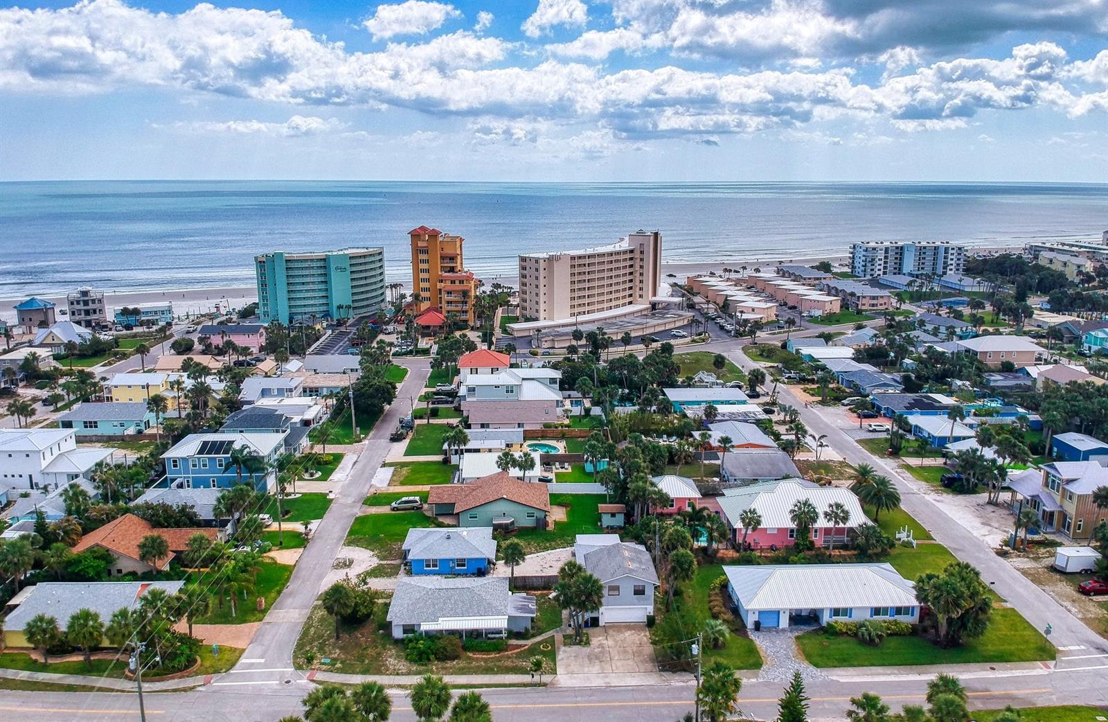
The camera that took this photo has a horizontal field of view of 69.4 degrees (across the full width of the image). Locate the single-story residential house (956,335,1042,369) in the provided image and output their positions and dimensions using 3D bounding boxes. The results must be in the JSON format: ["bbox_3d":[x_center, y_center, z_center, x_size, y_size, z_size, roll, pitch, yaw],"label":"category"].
[{"bbox_3d":[119.603,-2.642,214.055,18.700,7.100,10.800,0,13,0],"label":"single-story residential house"}]

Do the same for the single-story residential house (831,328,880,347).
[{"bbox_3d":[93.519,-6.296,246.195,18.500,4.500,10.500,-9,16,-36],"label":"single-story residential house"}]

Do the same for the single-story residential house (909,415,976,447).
[{"bbox_3d":[78.170,13.515,161.614,9.800,4.100,13.000,0,13,-2],"label":"single-story residential house"}]

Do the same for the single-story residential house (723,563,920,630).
[{"bbox_3d":[32.639,27.622,97.980,21.500,4.700,10.600,0,13,-2],"label":"single-story residential house"}]

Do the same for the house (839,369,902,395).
[{"bbox_3d":[78.900,5.890,198.200,10.200,4.500,14.700,0,13,-2],"label":"house"}]

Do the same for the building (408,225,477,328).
[{"bbox_3d":[-36.572,-29.728,271.192,20.900,32.200,22.000,0,13,0],"label":"building"}]

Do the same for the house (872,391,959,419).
[{"bbox_3d":[80.079,9.548,178.350,15.500,4.400,13.200,0,13,-2],"label":"house"}]

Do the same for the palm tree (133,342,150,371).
[{"bbox_3d":[-107.666,-0.470,209.438,3.600,8.200,3.600,0,13,0],"label":"palm tree"}]

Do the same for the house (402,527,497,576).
[{"bbox_3d":[-13.775,24.948,108.158,12.000,4.200,9.700,0,13,-2],"label":"house"}]

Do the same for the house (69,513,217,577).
[{"bbox_3d":[-55.800,25.200,109.580,21.600,6.200,12.500,0,13,-2],"label":"house"}]

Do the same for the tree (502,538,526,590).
[{"bbox_3d":[-5.057,26.008,100.195,2.900,6.700,2.900,0,13,-2],"label":"tree"}]

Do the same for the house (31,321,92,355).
[{"bbox_3d":[-148.584,-7.578,242.459,14.500,8.300,12.500,0,13,-2],"label":"house"}]

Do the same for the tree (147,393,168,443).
[{"bbox_3d":[-79.200,11.520,159.740,4.200,10.600,4.200,0,13,-2],"label":"tree"}]

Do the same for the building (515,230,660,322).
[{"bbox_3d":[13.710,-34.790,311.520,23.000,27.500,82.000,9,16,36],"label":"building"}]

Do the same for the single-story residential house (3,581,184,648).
[{"bbox_3d":[-53.063,28.621,93.225,17.000,4.500,11.300,0,13,-2],"label":"single-story residential house"}]

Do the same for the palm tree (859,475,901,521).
[{"bbox_3d":[48.858,20.960,120.278,6.230,6.690,6.230,0,13,0],"label":"palm tree"}]

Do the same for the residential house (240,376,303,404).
[{"bbox_3d":[-64.116,7.197,183.220,13.000,6.200,11.500,0,13,-2],"label":"residential house"}]

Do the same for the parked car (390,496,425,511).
[{"bbox_3d":[-23.017,22.220,125.491,4.850,1.760,1.920,-1,13,-5],"label":"parked car"}]

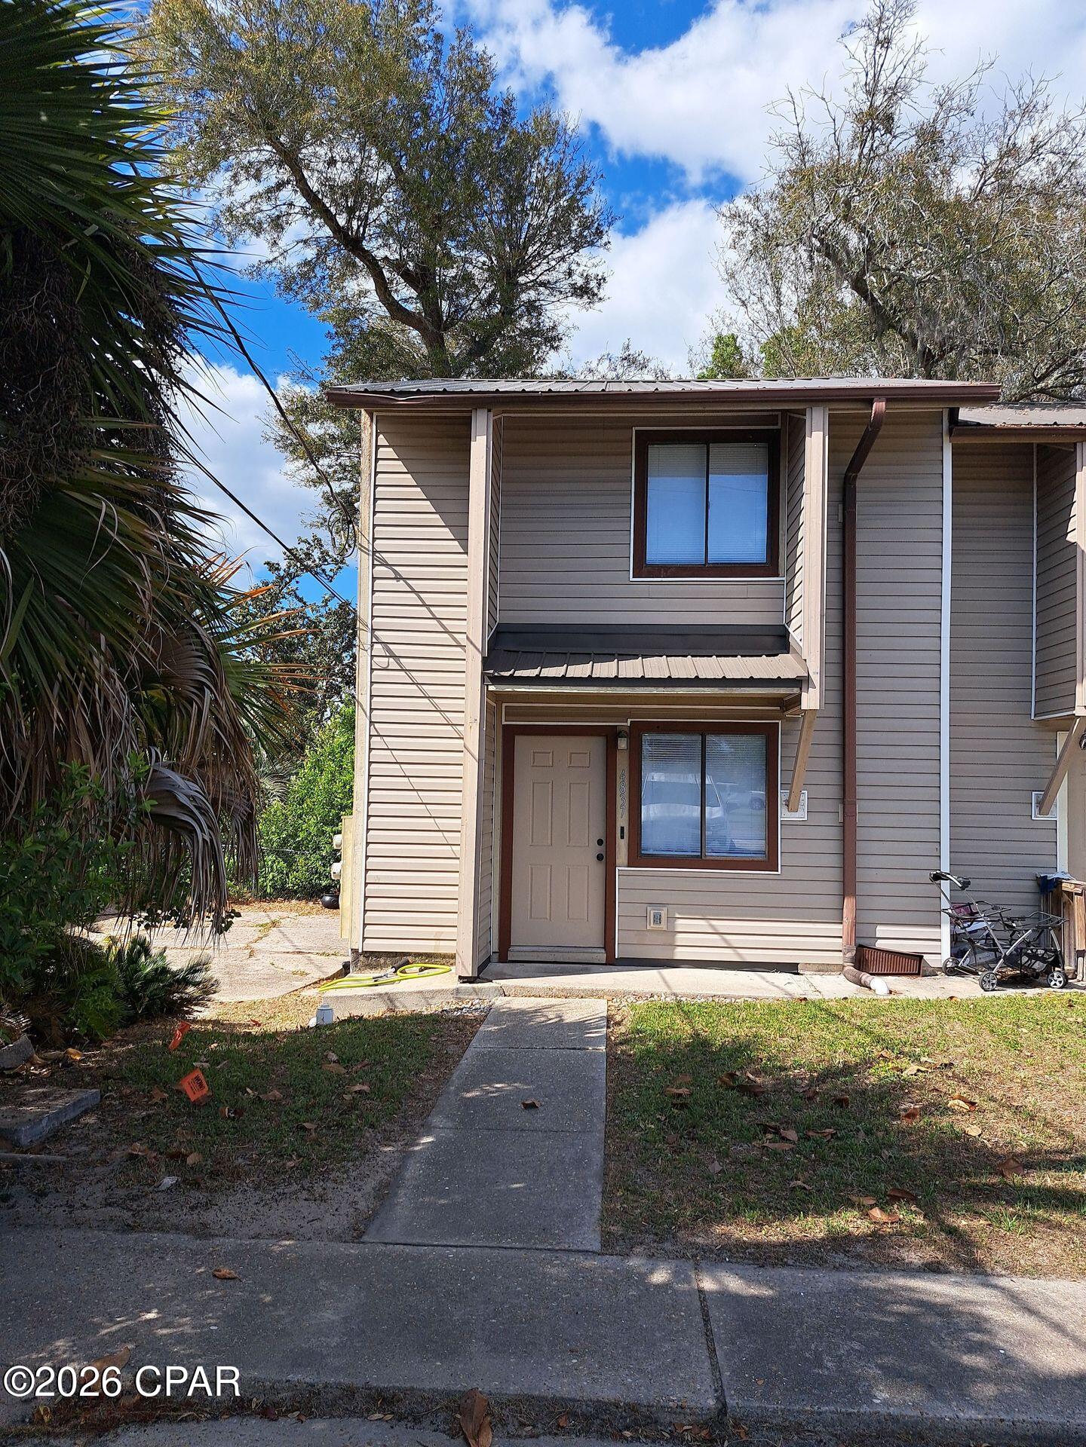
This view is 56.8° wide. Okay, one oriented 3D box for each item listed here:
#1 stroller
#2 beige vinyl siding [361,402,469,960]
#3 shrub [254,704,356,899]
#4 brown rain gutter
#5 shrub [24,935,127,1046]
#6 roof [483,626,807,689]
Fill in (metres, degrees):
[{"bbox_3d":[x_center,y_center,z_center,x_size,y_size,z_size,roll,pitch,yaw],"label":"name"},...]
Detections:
[{"bbox_3d":[4.093,1.853,8.968,1.100,0.950,0.640,1,-3,0],"label":"stroller"},{"bbox_3d":[-1.185,-0.410,9.652,1.020,5.190,0.080,1,-3,5],"label":"beige vinyl siding"},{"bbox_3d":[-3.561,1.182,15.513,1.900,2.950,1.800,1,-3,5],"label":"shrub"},{"bbox_3d":[2.780,-0.257,8.745,0.140,4.860,1.080,1,-3,5],"label":"brown rain gutter"},{"bbox_3d":[-3.311,1.819,7.194,0.700,0.740,0.650,1,-3,5],"label":"shrub"},{"bbox_3d":[0.891,-0.635,8.996,2.720,0.680,0.980,1,-3,5],"label":"roof"}]

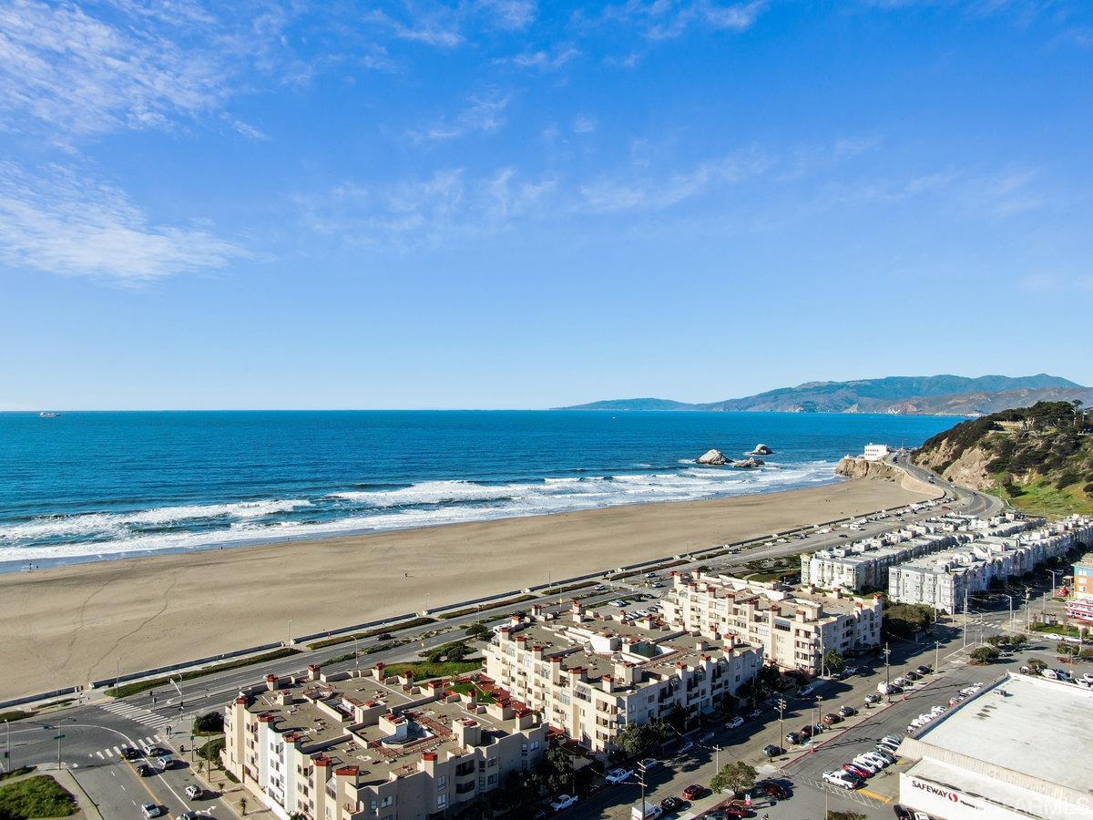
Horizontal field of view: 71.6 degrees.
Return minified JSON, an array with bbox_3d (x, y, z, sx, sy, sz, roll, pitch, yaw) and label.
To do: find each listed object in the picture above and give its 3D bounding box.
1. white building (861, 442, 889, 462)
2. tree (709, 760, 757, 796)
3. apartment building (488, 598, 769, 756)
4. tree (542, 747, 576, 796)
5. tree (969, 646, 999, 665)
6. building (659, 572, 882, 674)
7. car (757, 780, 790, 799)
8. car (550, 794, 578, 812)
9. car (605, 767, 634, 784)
[{"bbox_3d":[370.113,48.120,851.822,25.000,17.500,25.000,0,0,30],"label":"white building"},{"bbox_3d":[32.295,63.959,131.069,7.300,5.100,7.800,0,0,0],"label":"tree"},{"bbox_3d":[14.232,59.105,176.846,45.500,14.600,52.500,0,0,-42],"label":"apartment building"},{"bbox_3d":[2.066,62.855,132.227,5.500,7.300,6.000,0,0,0],"label":"tree"},{"bbox_3d":[114.670,64.234,197.937,6.400,4.200,6.800,0,0,-42],"label":"tree"},{"bbox_3d":[63.825,58.957,221.003,39.500,14.600,52.000,0,0,-42],"label":"building"},{"bbox_3d":[39.485,65.809,131.145,1.820,1.500,4.700,0,0,-42],"label":"car"},{"bbox_3d":[3.062,65.754,126.725,5.200,1.650,1.850,0,0,-42],"label":"car"},{"bbox_3d":[13.171,65.723,135.956,5.200,1.650,1.850,0,0,-42],"label":"car"}]

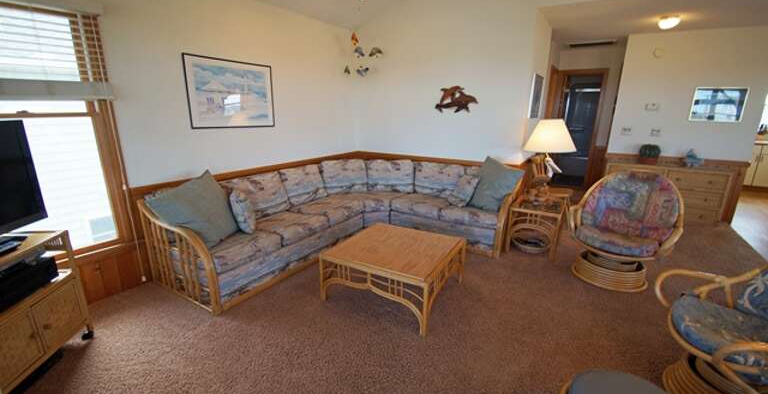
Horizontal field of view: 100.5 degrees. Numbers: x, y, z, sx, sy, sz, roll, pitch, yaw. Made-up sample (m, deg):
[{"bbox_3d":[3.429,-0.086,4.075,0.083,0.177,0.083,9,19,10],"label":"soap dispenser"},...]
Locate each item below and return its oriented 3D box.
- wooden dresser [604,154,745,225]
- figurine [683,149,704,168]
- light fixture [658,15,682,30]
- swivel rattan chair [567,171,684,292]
[{"bbox_3d":[3.939,-0.112,4.520,1.399,0.731,0.369,10,18,30],"label":"wooden dresser"},{"bbox_3d":[4.098,-0.488,4.248,0.177,0.192,0.106,10,18,30],"label":"figurine"},{"bbox_3d":[3.222,-1.963,3.599,0.192,0.085,0.192,10,18,30],"label":"light fixture"},{"bbox_3d":[2.045,0.257,2.762,0.852,0.916,0.781,-14,21,-42],"label":"swivel rattan chair"}]

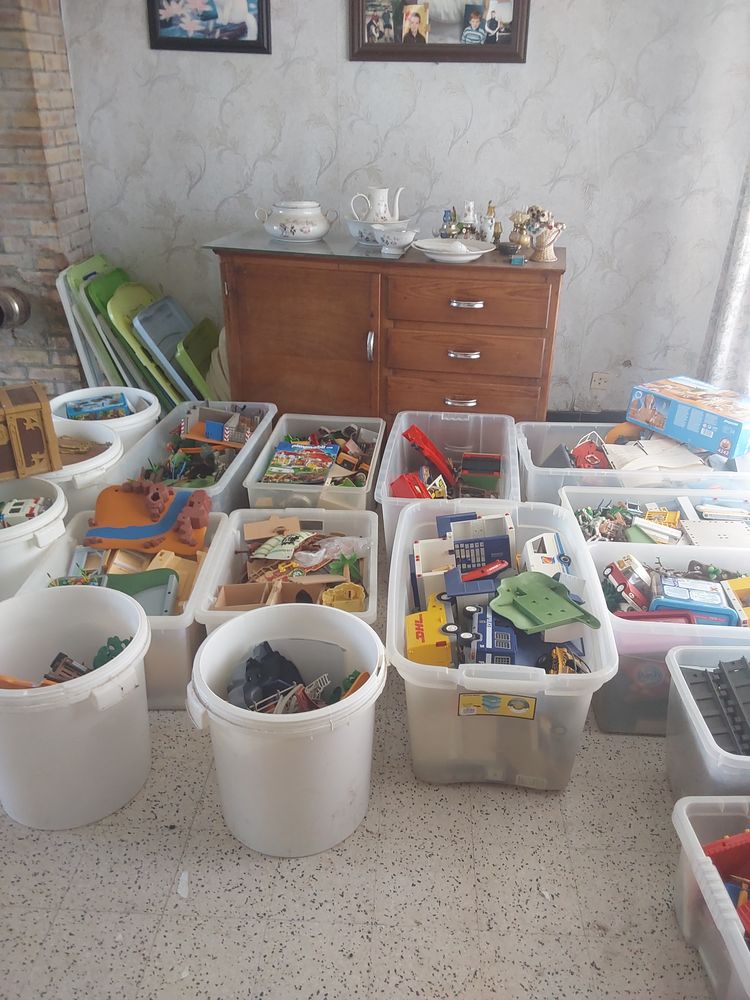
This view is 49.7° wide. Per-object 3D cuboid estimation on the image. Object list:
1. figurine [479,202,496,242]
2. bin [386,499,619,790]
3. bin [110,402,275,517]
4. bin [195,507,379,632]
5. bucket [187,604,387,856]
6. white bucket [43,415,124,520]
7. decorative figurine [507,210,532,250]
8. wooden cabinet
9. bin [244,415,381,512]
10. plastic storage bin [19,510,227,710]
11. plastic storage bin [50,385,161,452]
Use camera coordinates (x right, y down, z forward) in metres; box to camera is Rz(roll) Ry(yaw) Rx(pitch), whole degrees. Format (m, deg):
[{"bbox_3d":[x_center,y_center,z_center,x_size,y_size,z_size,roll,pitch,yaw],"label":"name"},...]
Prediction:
[{"bbox_3d":[0.452,-1.112,3.252,0.069,0.167,0.065,6,27,11],"label":"figurine"},{"bbox_3d":[0.286,0.341,2.047,0.488,0.360,0.760,2,27,3],"label":"bin"},{"bbox_3d":[-0.611,-0.044,2.794,0.390,0.340,0.760,5,28,8],"label":"bin"},{"bbox_3d":[-0.207,0.290,2.182,0.430,0.300,0.545,1,27,1],"label":"bin"},{"bbox_3d":[-0.169,0.486,1.706,0.395,0.380,0.390,2,27,2],"label":"bucket"},{"bbox_3d":[-1.029,-0.005,2.669,0.394,0.376,0.394,2,27,3],"label":"white bucket"},{"bbox_3d":[0.575,-1.071,3.207,0.096,0.138,0.085,6,27,11],"label":"decorative figurine"},{"bbox_3d":[0.063,-0.604,3.358,1.340,0.840,0.455,6,27,11],"label":"wooden cabinet"},{"bbox_3d":[-0.187,-0.037,2.832,0.388,0.300,0.610,3,27,5],"label":"bin"},{"bbox_3d":[-0.647,0.291,2.174,0.440,0.300,0.535,0,27,-1],"label":"plastic storage bin"},{"bbox_3d":[-0.970,-0.177,3.004,0.388,0.376,0.388,1,27,0],"label":"plastic storage bin"}]

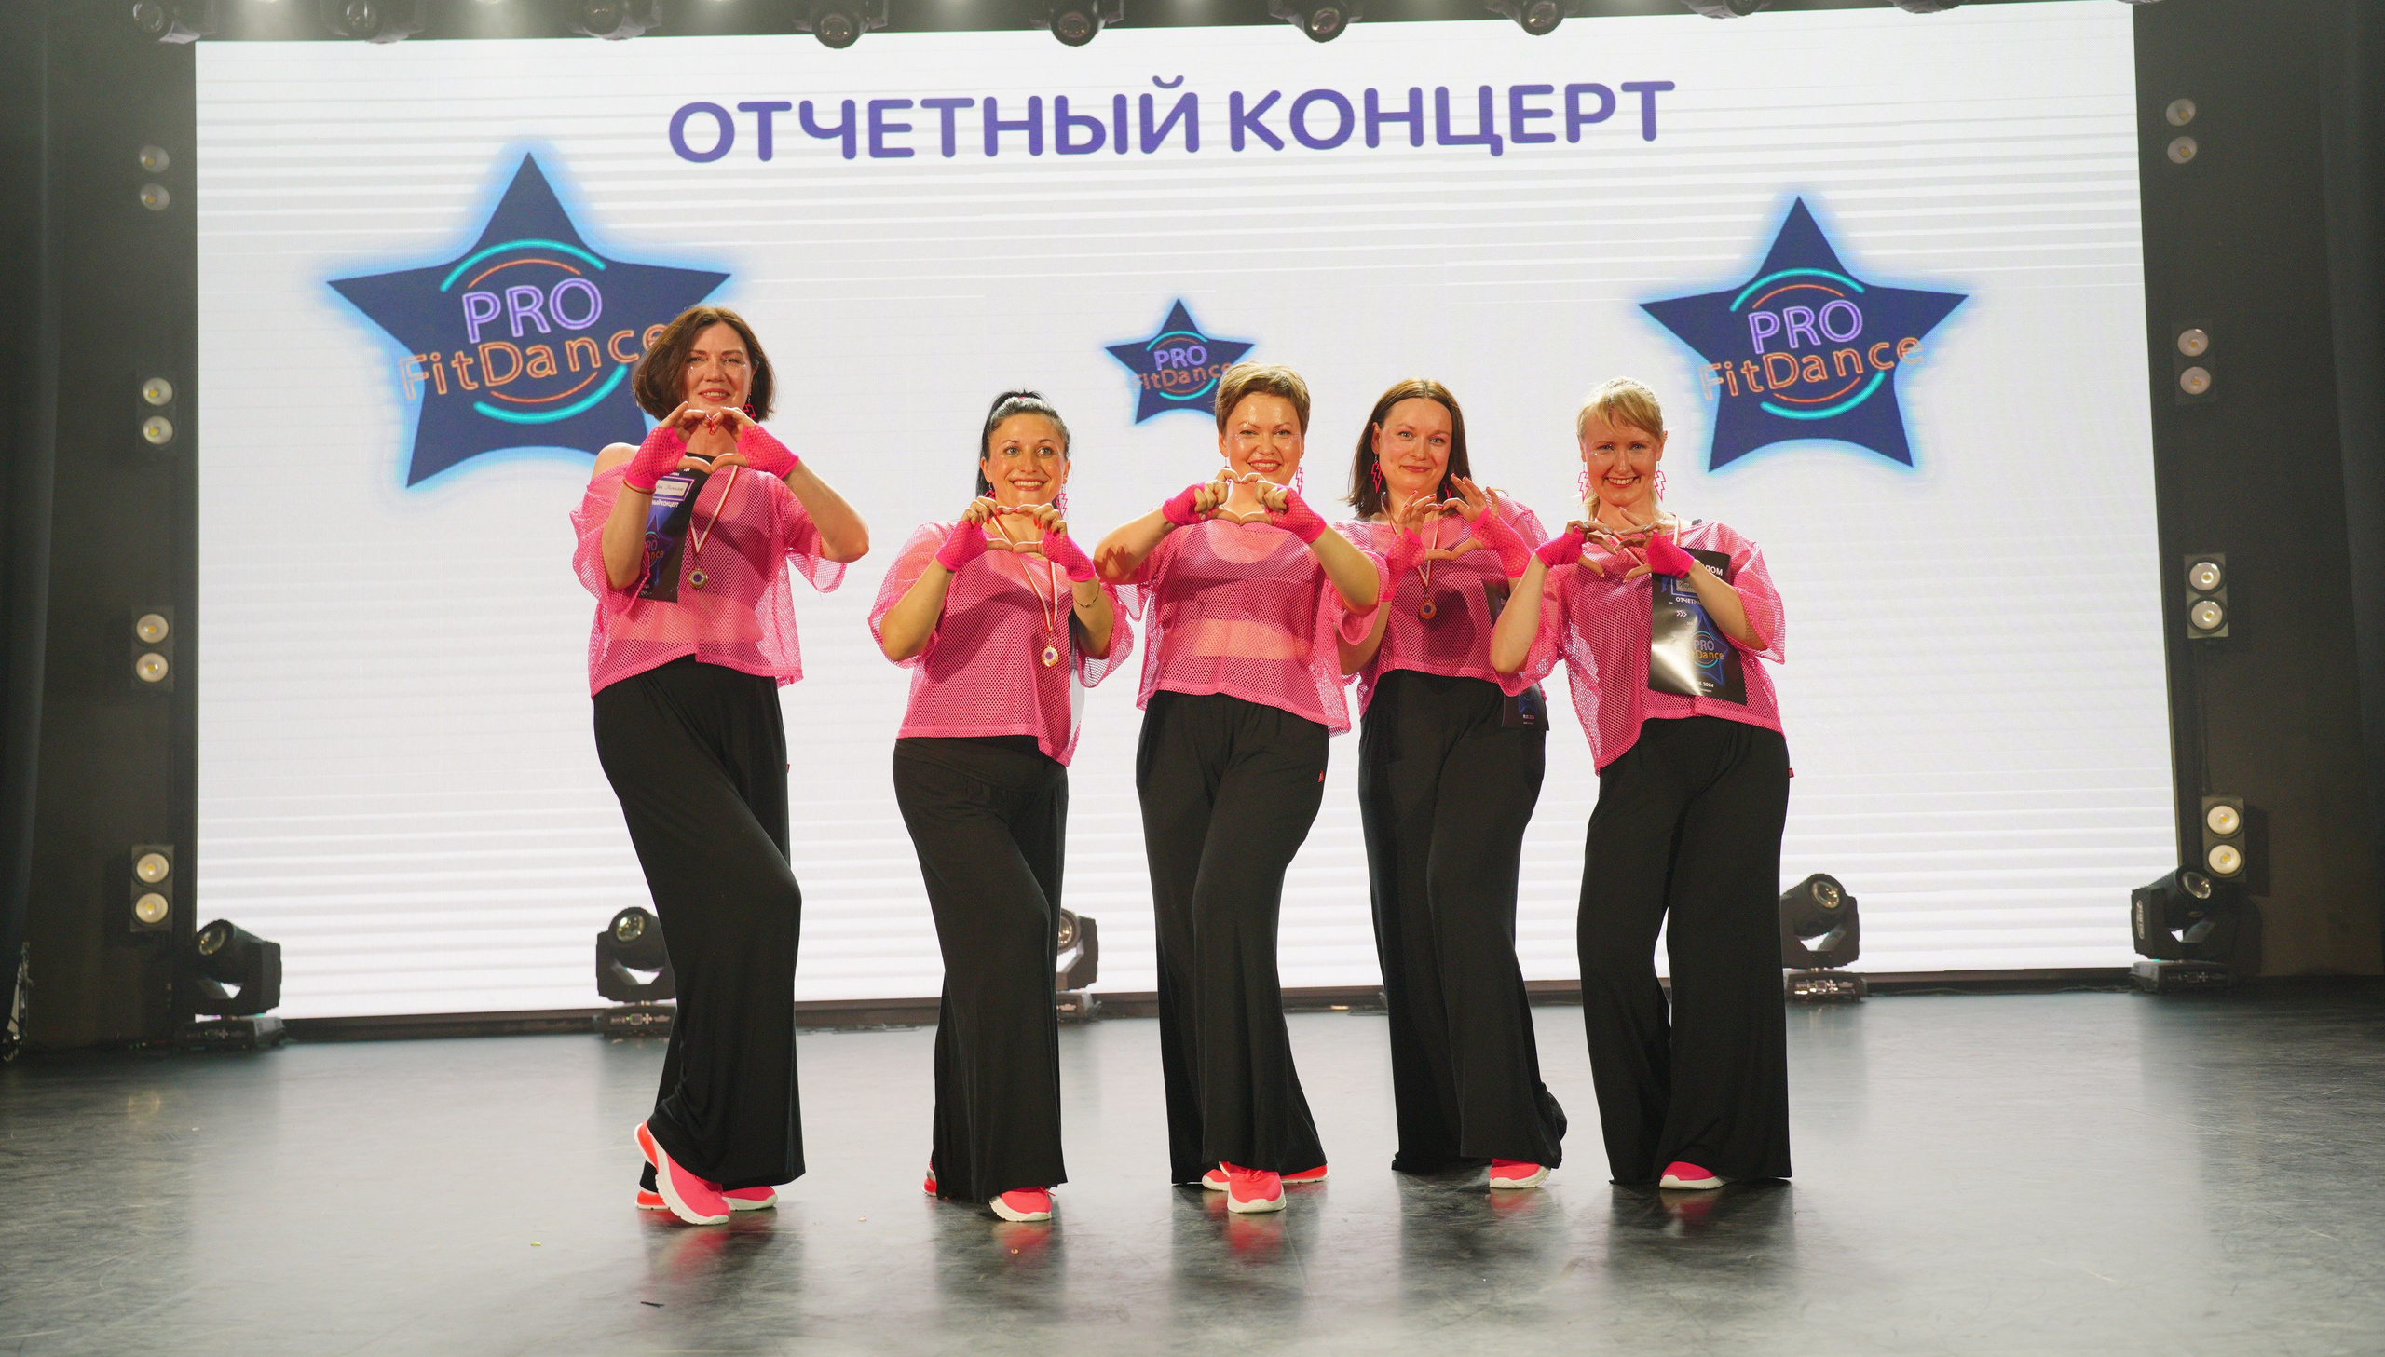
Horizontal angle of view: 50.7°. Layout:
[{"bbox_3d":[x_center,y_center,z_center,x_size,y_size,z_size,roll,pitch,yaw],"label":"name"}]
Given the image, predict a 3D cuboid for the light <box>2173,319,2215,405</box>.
[{"bbox_3d":[4.087,-1.275,10.262,0.160,0.335,0.150,-3,-4,23],"label":"light"}]

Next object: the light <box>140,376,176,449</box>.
[{"bbox_3d":[-4.408,-1.134,10.721,0.178,0.350,0.150,1,-5,-30],"label":"light"}]

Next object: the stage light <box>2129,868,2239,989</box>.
[{"bbox_3d":[3.943,0.996,9.980,0.360,0.496,0.360,-1,-4,-1],"label":"stage light"}]

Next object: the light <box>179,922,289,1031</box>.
[{"bbox_3d":[-3.973,1.260,10.422,0.345,0.520,0.300,-2,-5,7],"label":"light"}]

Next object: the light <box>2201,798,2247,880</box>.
[{"bbox_3d":[4.159,0.648,10.140,0.160,0.335,0.150,-3,-4,23],"label":"light"}]

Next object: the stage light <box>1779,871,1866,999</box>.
[{"bbox_3d":[2.633,1.089,10.555,0.340,0.520,0.300,-2,-5,-1],"label":"stage light"}]

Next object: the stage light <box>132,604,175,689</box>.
[{"bbox_3d":[-4.392,-0.130,10.644,0.178,0.350,0.150,0,-5,-19],"label":"stage light"}]

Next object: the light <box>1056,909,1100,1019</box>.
[{"bbox_3d":[-0.554,1.126,9.920,0.360,0.480,0.320,0,-4,-16],"label":"light"}]

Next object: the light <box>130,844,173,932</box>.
[{"bbox_3d":[-4.122,0.833,9.970,0.168,0.355,0.150,0,-4,-26],"label":"light"}]

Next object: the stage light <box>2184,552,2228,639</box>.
[{"bbox_3d":[4.343,-0.355,10.777,0.178,0.350,0.150,-4,-5,24],"label":"stage light"}]

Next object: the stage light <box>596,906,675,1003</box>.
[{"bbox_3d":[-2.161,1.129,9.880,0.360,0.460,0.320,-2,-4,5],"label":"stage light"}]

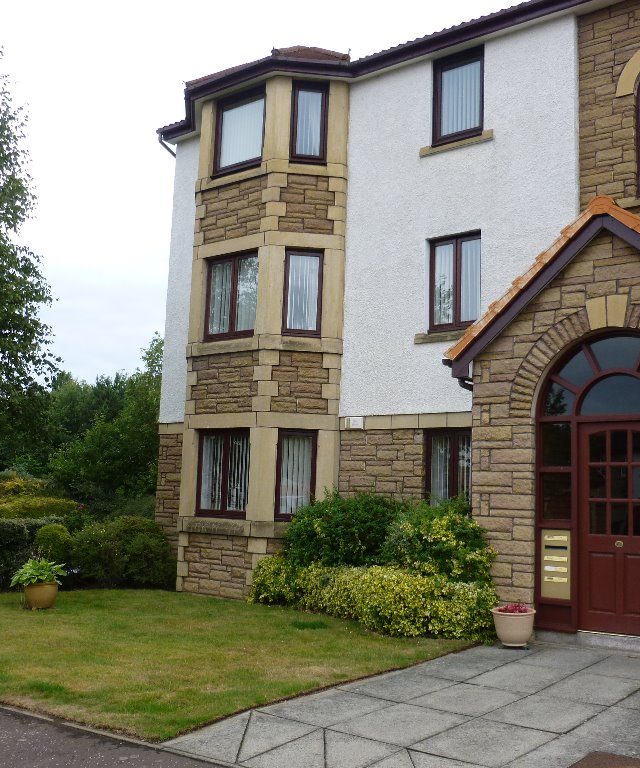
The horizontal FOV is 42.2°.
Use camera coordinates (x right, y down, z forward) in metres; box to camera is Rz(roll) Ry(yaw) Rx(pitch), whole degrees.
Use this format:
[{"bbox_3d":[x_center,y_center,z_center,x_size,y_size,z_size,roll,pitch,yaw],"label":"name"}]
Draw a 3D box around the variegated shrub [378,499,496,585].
[{"bbox_3d":[1.303,1.957,9.083,1.200,1.320,1.050,-4,-10,36],"label":"variegated shrub"}]

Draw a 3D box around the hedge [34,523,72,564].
[{"bbox_3d":[-4.034,2.513,12.566,0.600,0.860,0.600,5,-8,-22],"label":"hedge"}]

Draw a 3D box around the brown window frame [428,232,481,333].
[{"bbox_3d":[1.870,-1.425,11.540,0.850,1.330,0.120,-4,-10,38],"label":"brown window frame"}]

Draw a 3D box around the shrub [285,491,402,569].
[{"bbox_3d":[0.225,2.173,10.981,1.450,1.520,1.150,-4,-10,36],"label":"shrub"}]

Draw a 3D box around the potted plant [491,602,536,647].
[{"bbox_3d":[1.774,2.238,7.592,0.425,0.365,0.425,2,-8,0],"label":"potted plant"}]

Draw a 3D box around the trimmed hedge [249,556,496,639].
[{"bbox_3d":[0.566,2.397,9.685,3.550,0.700,0.900,-1,-8,24],"label":"trimmed hedge"}]

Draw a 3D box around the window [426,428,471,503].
[{"bbox_3d":[1.782,1.271,11.189,0.833,1.360,0.100,-4,-10,36],"label":"window"}]

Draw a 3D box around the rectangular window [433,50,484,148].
[{"bbox_3d":[1.994,-4.151,11.915,0.833,1.354,0.100,-4,-10,36],"label":"rectangular window"}]

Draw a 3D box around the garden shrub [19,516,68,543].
[{"bbox_3d":[-4.342,2.578,13.013,0.850,1.030,0.800,5,-8,-22],"label":"garden shrub"}]

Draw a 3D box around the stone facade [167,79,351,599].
[{"bbox_3d":[-1.263,-0.744,13.287,3.350,8.010,0.900,-4,-10,38],"label":"stone facade"}]

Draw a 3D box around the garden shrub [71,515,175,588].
[{"bbox_3d":[-3.101,2.606,13.063,1.600,1.110,1.200,4,-8,-17],"label":"garden shrub"}]

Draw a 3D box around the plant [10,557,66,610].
[{"bbox_3d":[-3.466,2.448,10.239,0.660,0.630,0.660,-4,-10,36],"label":"plant"}]

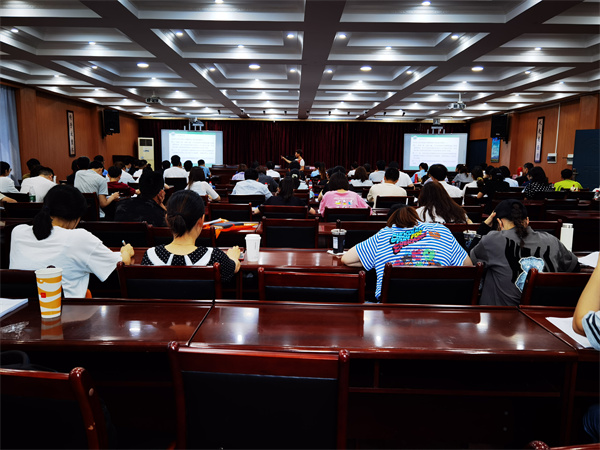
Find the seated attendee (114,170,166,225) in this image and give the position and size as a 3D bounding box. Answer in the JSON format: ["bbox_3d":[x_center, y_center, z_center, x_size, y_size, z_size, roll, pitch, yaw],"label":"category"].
[{"bbox_3d":[-1.250,0.214,3.858,0.550,1.323,0.750,2,8,11],"label":"seated attendee"}]

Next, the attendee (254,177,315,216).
[{"bbox_3d":[-0.143,0.046,4.987,0.620,1.160,0.800,1,8,0],"label":"attendee"}]

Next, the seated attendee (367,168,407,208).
[{"bbox_3d":[1.073,-0.138,6.096,0.520,1.240,0.800,1,8,0],"label":"seated attendee"}]

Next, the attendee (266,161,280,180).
[{"bbox_3d":[-0.664,-0.783,10.792,0.500,1.352,0.720,1,8,2],"label":"attendee"}]

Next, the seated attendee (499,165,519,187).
[{"bbox_3d":[3.781,-0.440,8.759,0.480,1.340,0.720,1,8,-1],"label":"seated attendee"}]

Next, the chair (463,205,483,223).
[{"bbox_3d":[1.622,0.239,5.038,0.490,0.898,0.551,1,8,0],"label":"chair"}]

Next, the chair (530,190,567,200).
[{"bbox_3d":[3.507,-0.043,6.917,0.520,0.890,0.540,1,8,0],"label":"chair"}]

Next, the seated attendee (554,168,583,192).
[{"bbox_3d":[4.361,-0.298,7.616,0.490,1.204,0.780,1,8,-1],"label":"seated attendee"}]

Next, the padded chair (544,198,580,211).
[{"bbox_3d":[3.411,0.102,6.378,0.480,0.930,0.550,1,8,-1],"label":"padded chair"}]

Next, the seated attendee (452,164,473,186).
[{"bbox_3d":[3.191,-0.550,9.117,0.460,1.247,0.780,1,8,-1],"label":"seated attendee"}]

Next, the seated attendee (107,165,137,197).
[{"bbox_3d":[-2.839,-0.298,7.509,0.520,1.274,0.750,2,8,9],"label":"seated attendee"}]

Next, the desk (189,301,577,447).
[{"bbox_3d":[0.295,0.781,1.985,1.420,0.760,0.530,1,8,-1],"label":"desk"}]

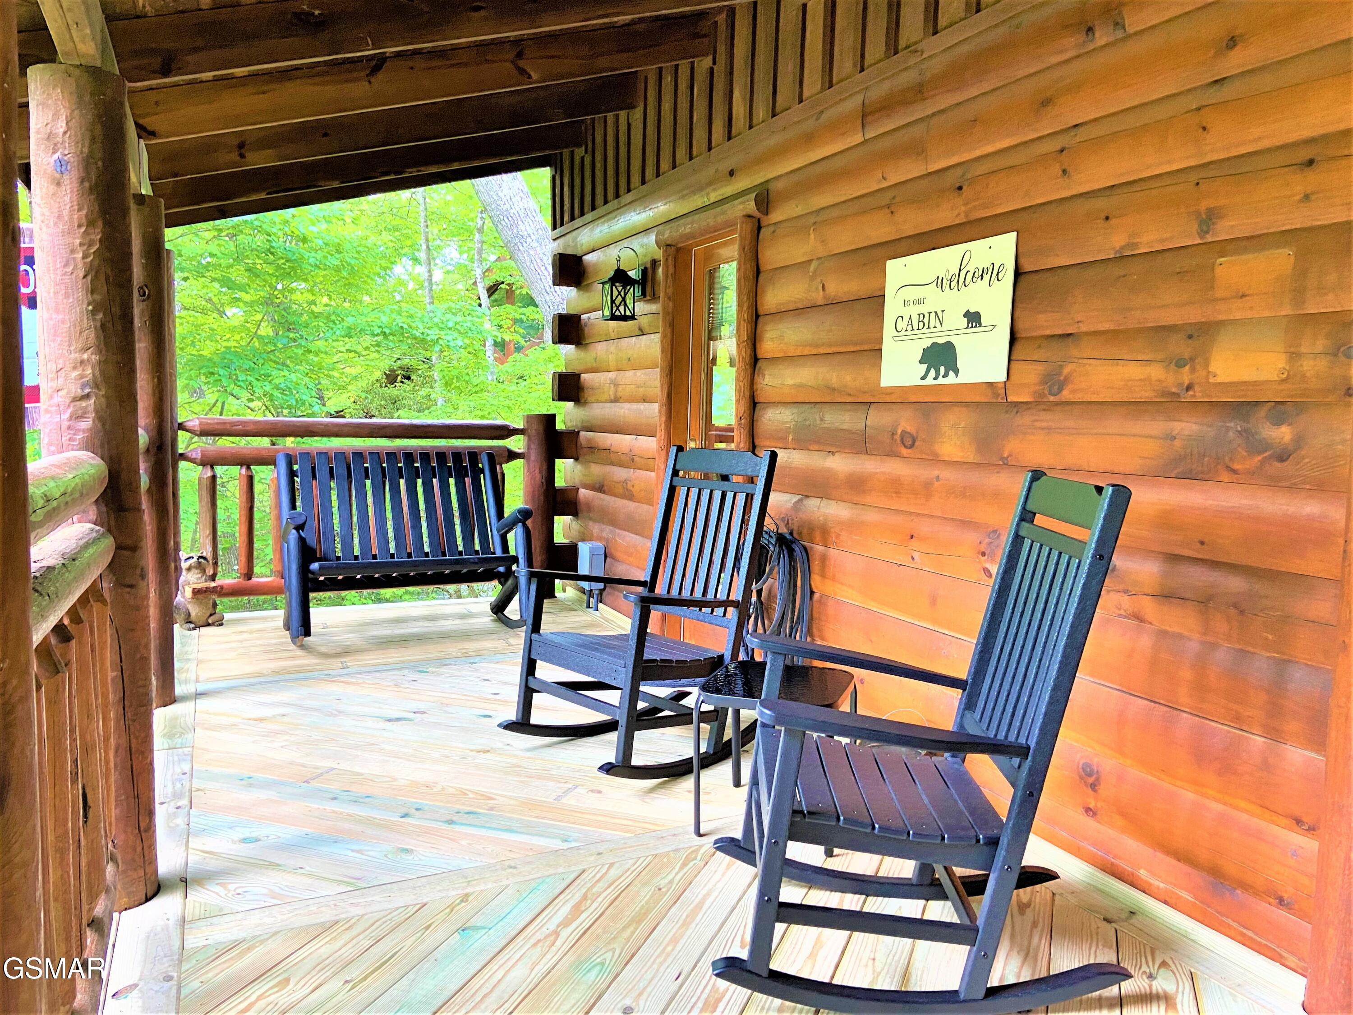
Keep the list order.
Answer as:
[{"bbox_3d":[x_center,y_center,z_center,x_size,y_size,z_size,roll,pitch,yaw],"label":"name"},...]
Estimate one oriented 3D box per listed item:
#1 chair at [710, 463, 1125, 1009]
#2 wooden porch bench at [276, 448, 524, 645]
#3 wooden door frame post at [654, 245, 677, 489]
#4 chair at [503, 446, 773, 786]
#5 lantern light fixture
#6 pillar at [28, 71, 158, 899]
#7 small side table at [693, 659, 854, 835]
[{"bbox_3d":[0.525,0.468,2.289,0.881,1.092,0.693,1,5,2],"label":"chair"},{"bbox_3d":[-1.492,0.184,5.631,1.276,0.948,0.802,-1,6,-24],"label":"wooden porch bench"},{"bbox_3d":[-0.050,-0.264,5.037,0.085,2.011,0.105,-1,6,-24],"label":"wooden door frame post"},{"bbox_3d":[-0.099,0.329,3.629,0.881,1.092,0.693,-3,7,-41],"label":"chair"},{"bbox_3d":[-0.277,-1.153,5.248,0.207,0.376,0.155,-1,6,-24],"label":"lantern light fixture"},{"bbox_3d":[-1.390,-0.017,2.431,0.204,1.950,0.204,-1,6,-24],"label":"pillar"},{"bbox_3d":[0.309,0.727,3.053,0.407,0.425,0.431,3,6,18],"label":"small side table"}]

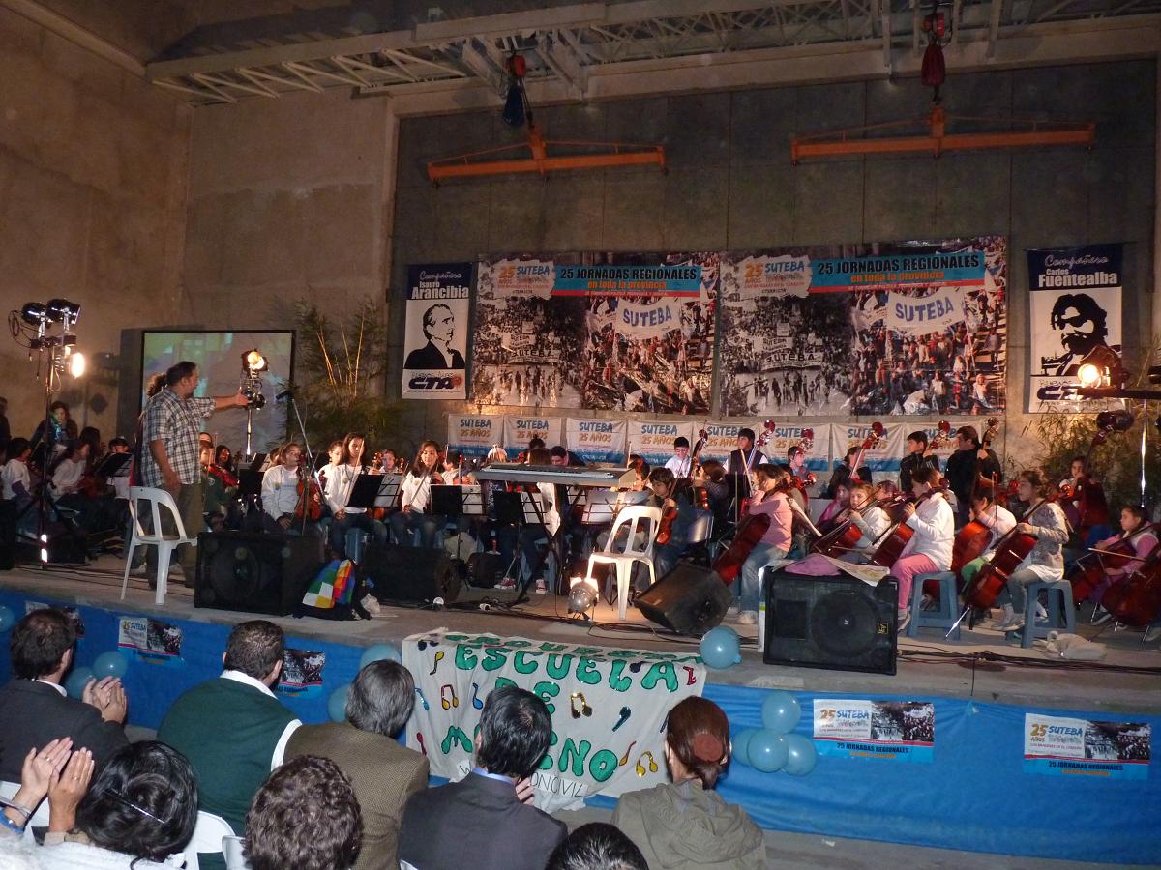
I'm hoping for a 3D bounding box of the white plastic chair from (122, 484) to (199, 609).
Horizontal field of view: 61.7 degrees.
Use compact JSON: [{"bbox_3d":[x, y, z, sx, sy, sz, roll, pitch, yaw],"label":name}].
[{"bbox_3d":[-2.966,0.772,6.930,0.440,0.790,0.470,1,-2,26],"label":"white plastic chair"}]

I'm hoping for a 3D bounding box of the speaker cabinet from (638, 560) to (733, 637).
[{"bbox_3d":[0.716,1.116,6.737,0.471,0.404,0.553,3,-3,-18],"label":"speaker cabinet"}]

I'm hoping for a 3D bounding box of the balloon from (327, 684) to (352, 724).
[{"bbox_3d":[-1.309,1.507,5.450,0.220,0.235,0.220,2,-3,18],"label":"balloon"}]

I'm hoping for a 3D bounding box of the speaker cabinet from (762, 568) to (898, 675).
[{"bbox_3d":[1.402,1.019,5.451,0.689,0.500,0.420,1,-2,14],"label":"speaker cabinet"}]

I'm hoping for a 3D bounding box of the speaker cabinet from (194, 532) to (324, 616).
[{"bbox_3d":[-2.192,0.935,6.675,0.675,0.500,0.460,2,-3,16],"label":"speaker cabinet"}]

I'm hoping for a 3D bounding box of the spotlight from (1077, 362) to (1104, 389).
[{"bbox_3d":[4.018,-0.472,7.600,0.250,0.210,0.200,4,-3,-28],"label":"spotlight"}]

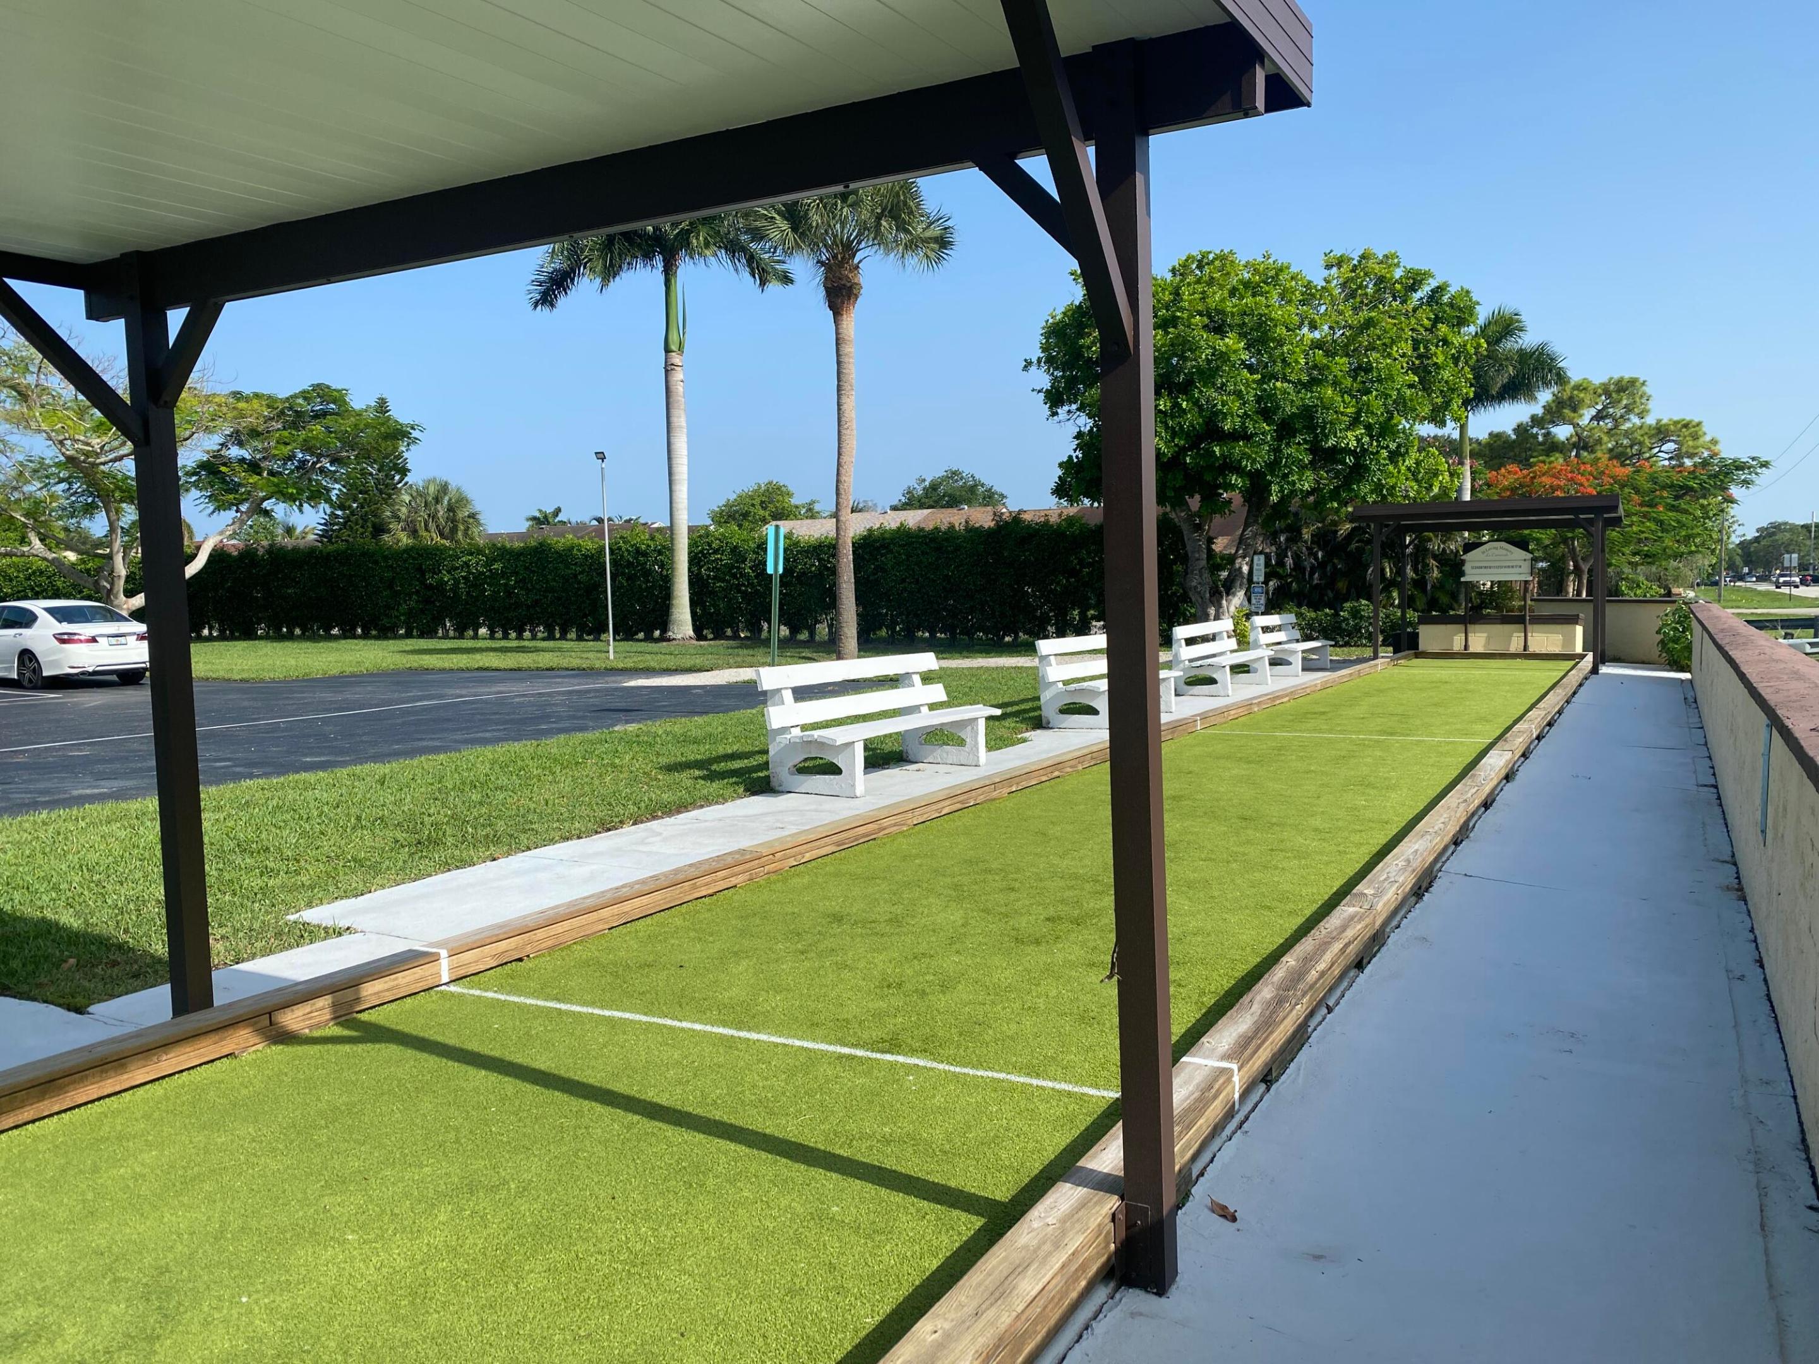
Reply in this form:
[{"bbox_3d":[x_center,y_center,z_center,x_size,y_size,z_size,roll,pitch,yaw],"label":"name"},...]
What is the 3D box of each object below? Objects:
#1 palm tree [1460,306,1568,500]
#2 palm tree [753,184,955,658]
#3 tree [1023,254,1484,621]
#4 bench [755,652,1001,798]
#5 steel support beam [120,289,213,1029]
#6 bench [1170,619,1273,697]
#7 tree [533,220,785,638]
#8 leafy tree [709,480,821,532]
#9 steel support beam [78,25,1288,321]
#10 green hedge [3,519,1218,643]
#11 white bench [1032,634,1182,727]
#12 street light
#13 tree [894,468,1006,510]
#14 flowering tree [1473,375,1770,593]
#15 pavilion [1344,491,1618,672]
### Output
[{"bbox_3d":[18.228,-7.065,44.324,6.200,10.104,6.200,-1,4,0],"label":"palm tree"},{"bbox_3d":[-0.962,-5.467,26.824,4.100,10.121,4.100,-1,4,0],"label":"palm tree"},{"bbox_3d":[7.304,-4.893,29.326,9.000,8.400,8.600,0,4,29],"label":"tree"},{"bbox_3d":[-0.156,0.271,10.014,0.763,0.852,2.462,1,4,29],"label":"bench"},{"bbox_3d":[-2.472,-0.095,4.558,0.090,2.511,0.090,0,4,29],"label":"steel support beam"},{"bbox_3d":[4.042,-0.320,17.575,0.763,0.852,2.462,1,4,29],"label":"bench"},{"bbox_3d":[-6.342,-7.139,36.394,7.000,12.301,7.000,-1,4,0],"label":"tree"},{"bbox_3d":[-6.388,-5.641,59.877,5.300,6.500,5.300,0,4,29],"label":"leafy tree"},{"bbox_3d":[-0.996,-1.241,3.573,3.869,0.185,0.075,2,5,29],"label":"steel support beam"},{"bbox_3d":[-12.866,-2.739,43.721,47.407,3.000,1.700,0,4,29],"label":"green hedge"},{"bbox_3d":[2.103,-0.047,14.083,0.763,0.852,2.462,1,4,29],"label":"white bench"},{"bbox_3d":[-6.350,-2.638,28.500,0.250,4.330,0.250,-5,5,-41],"label":"street light"},{"bbox_3d":[2.247,-7.722,75.258,6.800,8.056,6.800,-1,4,0],"label":"tree"},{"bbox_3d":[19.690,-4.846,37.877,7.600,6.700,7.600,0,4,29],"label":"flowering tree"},{"bbox_3d":[10.486,-1.719,24.551,4.100,2.880,3.850,0,4,29],"label":"pavilion"}]

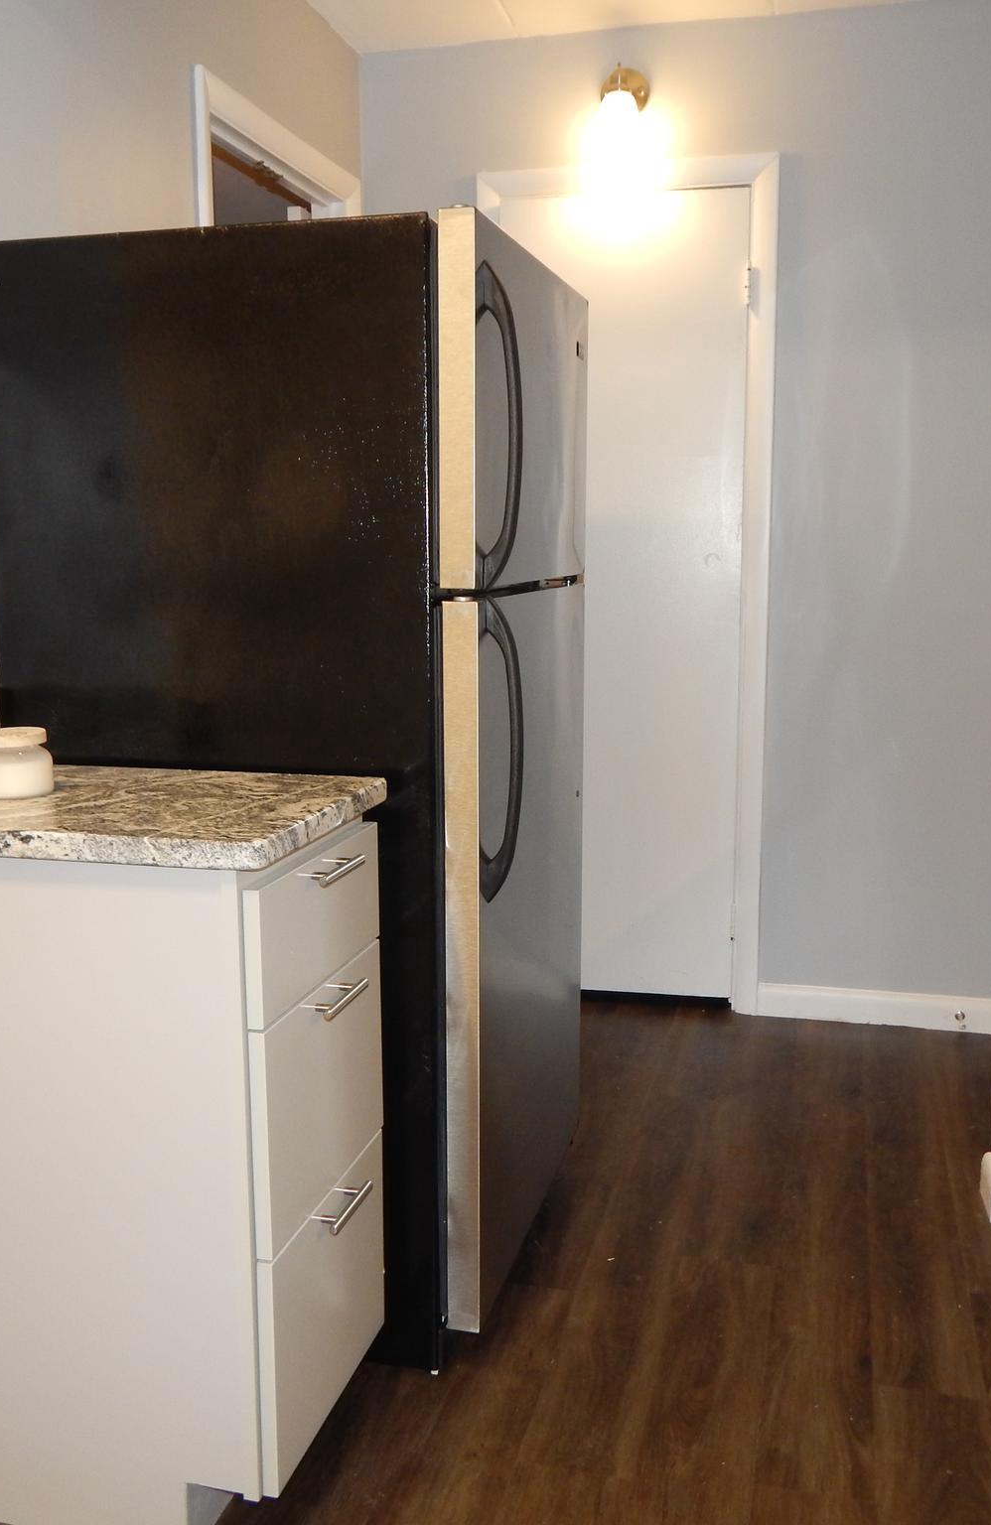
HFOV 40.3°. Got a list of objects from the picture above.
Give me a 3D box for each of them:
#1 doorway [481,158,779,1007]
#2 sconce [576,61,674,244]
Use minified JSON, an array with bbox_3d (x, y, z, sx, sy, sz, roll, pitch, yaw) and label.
[{"bbox_3d":[0.333,-0.414,3.522,0.740,2.150,0.130,2,9,14],"label":"doorway"},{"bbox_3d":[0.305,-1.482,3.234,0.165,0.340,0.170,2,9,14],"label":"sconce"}]

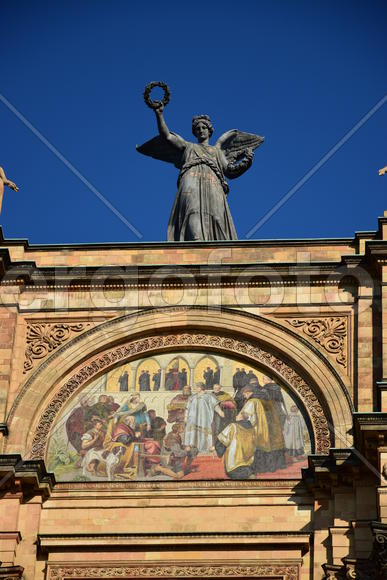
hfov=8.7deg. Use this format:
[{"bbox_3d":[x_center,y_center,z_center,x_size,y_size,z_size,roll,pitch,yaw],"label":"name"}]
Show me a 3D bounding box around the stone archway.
[{"bbox_3d":[-0.191,1.689,42.926,6.000,3.150,0.650,-1,-38,5],"label":"stone archway"}]

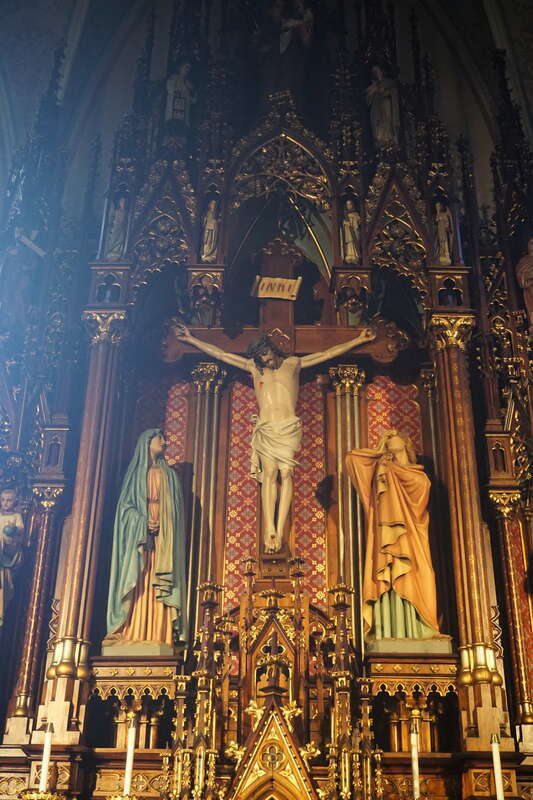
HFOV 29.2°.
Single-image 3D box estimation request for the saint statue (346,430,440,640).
[{"bbox_3d":[0.898,0.929,7.237,0.650,1.612,0.460,-3,-30,7],"label":"saint statue"}]

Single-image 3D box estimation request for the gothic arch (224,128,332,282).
[{"bbox_3d":[0.118,-1.747,9.080,0.920,1.550,0.350,1,-30,0],"label":"gothic arch"}]

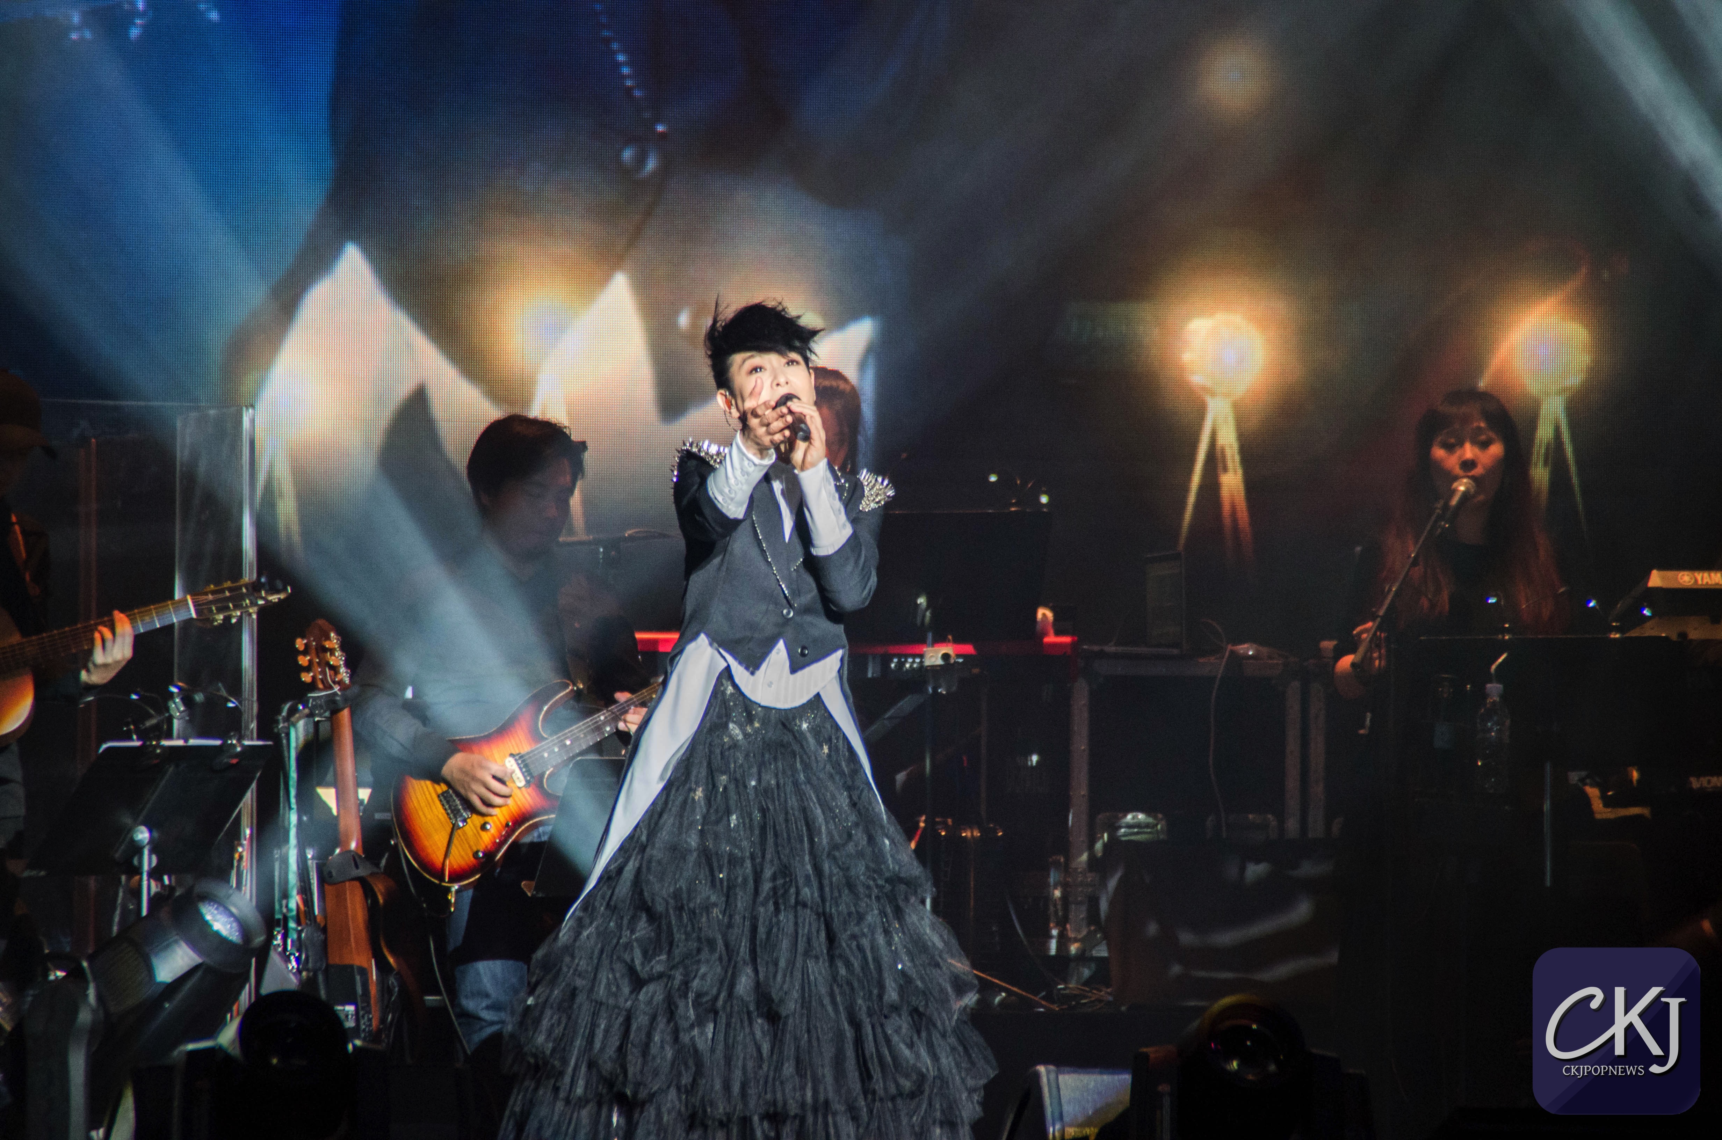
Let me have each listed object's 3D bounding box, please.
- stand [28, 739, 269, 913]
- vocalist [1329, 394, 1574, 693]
[{"bbox_3d":[-1.375,0.650,27.500,0.420,0.680,0.510,1,2,44],"label":"stand"},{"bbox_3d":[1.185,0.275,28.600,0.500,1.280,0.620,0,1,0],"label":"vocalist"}]

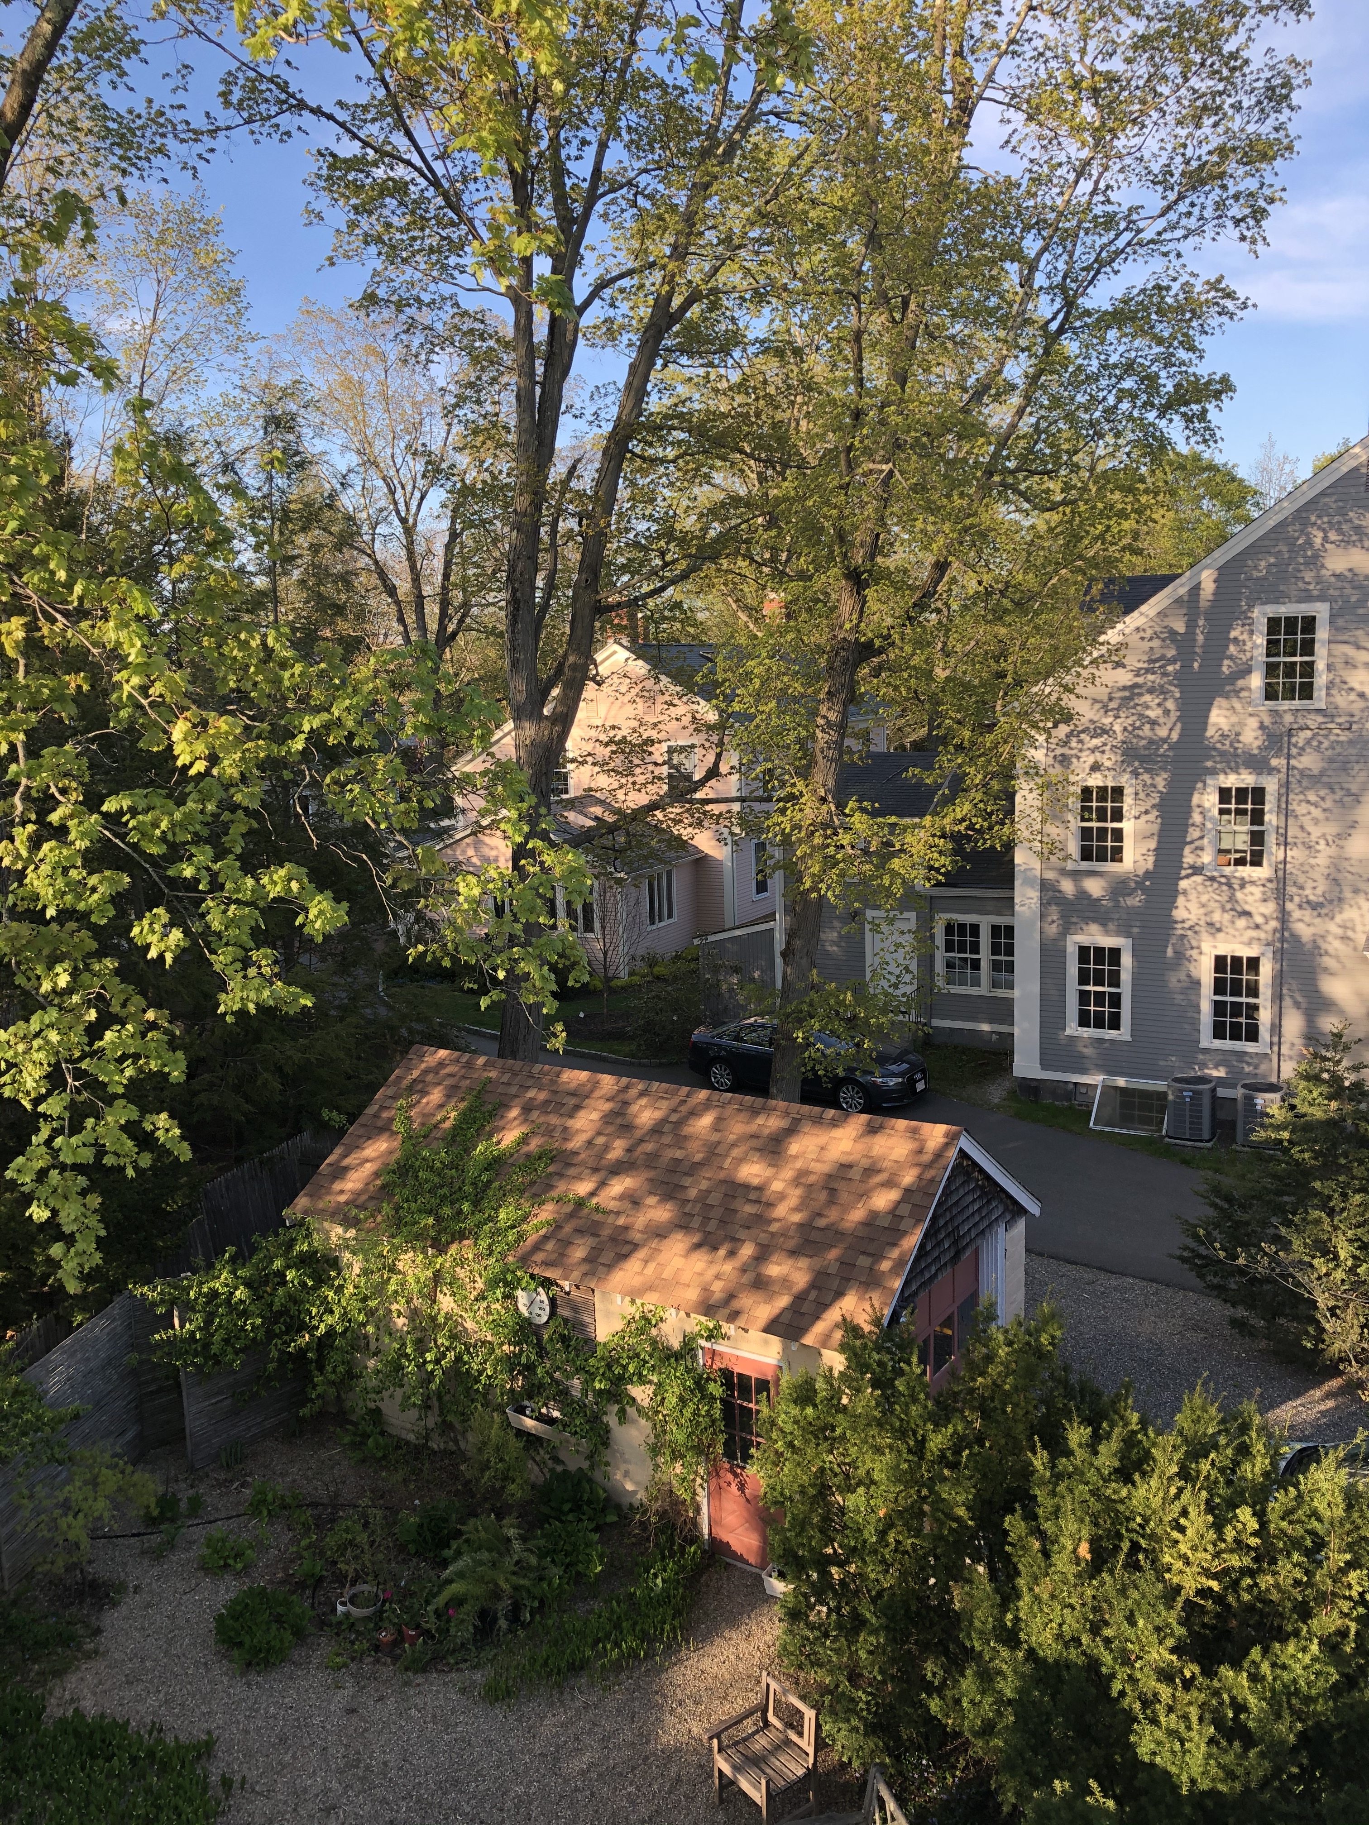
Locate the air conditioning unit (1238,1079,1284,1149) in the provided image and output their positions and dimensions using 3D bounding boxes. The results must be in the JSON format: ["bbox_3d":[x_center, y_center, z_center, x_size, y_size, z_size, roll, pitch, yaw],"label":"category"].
[{"bbox_3d":[9.694,3.382,24.791,0.730,0.930,0.730,3,10,26],"label":"air conditioning unit"}]

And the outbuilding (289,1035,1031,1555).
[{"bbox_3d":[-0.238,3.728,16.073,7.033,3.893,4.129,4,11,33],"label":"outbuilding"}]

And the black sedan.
[{"bbox_3d":[2.362,2.779,28.793,4.930,1.460,1.870,5,11,35],"label":"black sedan"}]

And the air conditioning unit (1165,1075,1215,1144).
[{"bbox_3d":[8.662,3.341,25.180,0.730,0.930,0.730,3,10,26],"label":"air conditioning unit"}]

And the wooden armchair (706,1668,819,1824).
[{"bbox_3d":[0.587,6.244,10.873,0.590,0.850,0.600,-9,12,-38],"label":"wooden armchair"}]

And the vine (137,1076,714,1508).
[{"bbox_3d":[-2.197,3.949,15.131,6.100,3.550,3.000,4,11,33],"label":"vine"}]

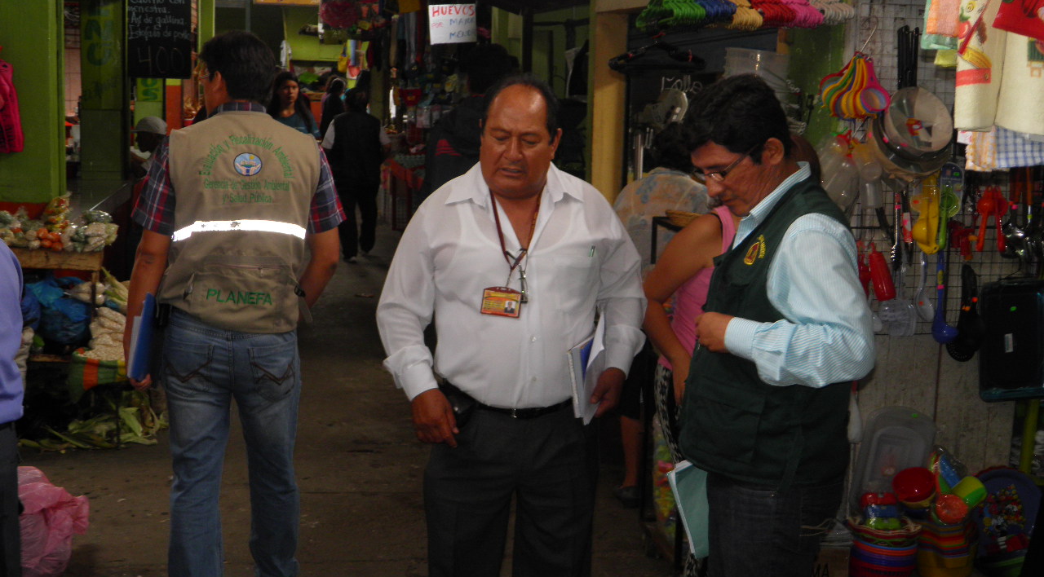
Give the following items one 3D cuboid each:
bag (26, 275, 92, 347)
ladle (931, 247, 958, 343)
[{"bbox_3d":[-2.037,0.101,5.750,0.300,0.290,0.290,2,9,0],"label":"bag"},{"bbox_3d":[1.323,0.011,4.150,0.095,0.320,0.090,-2,9,-21],"label":"ladle"}]

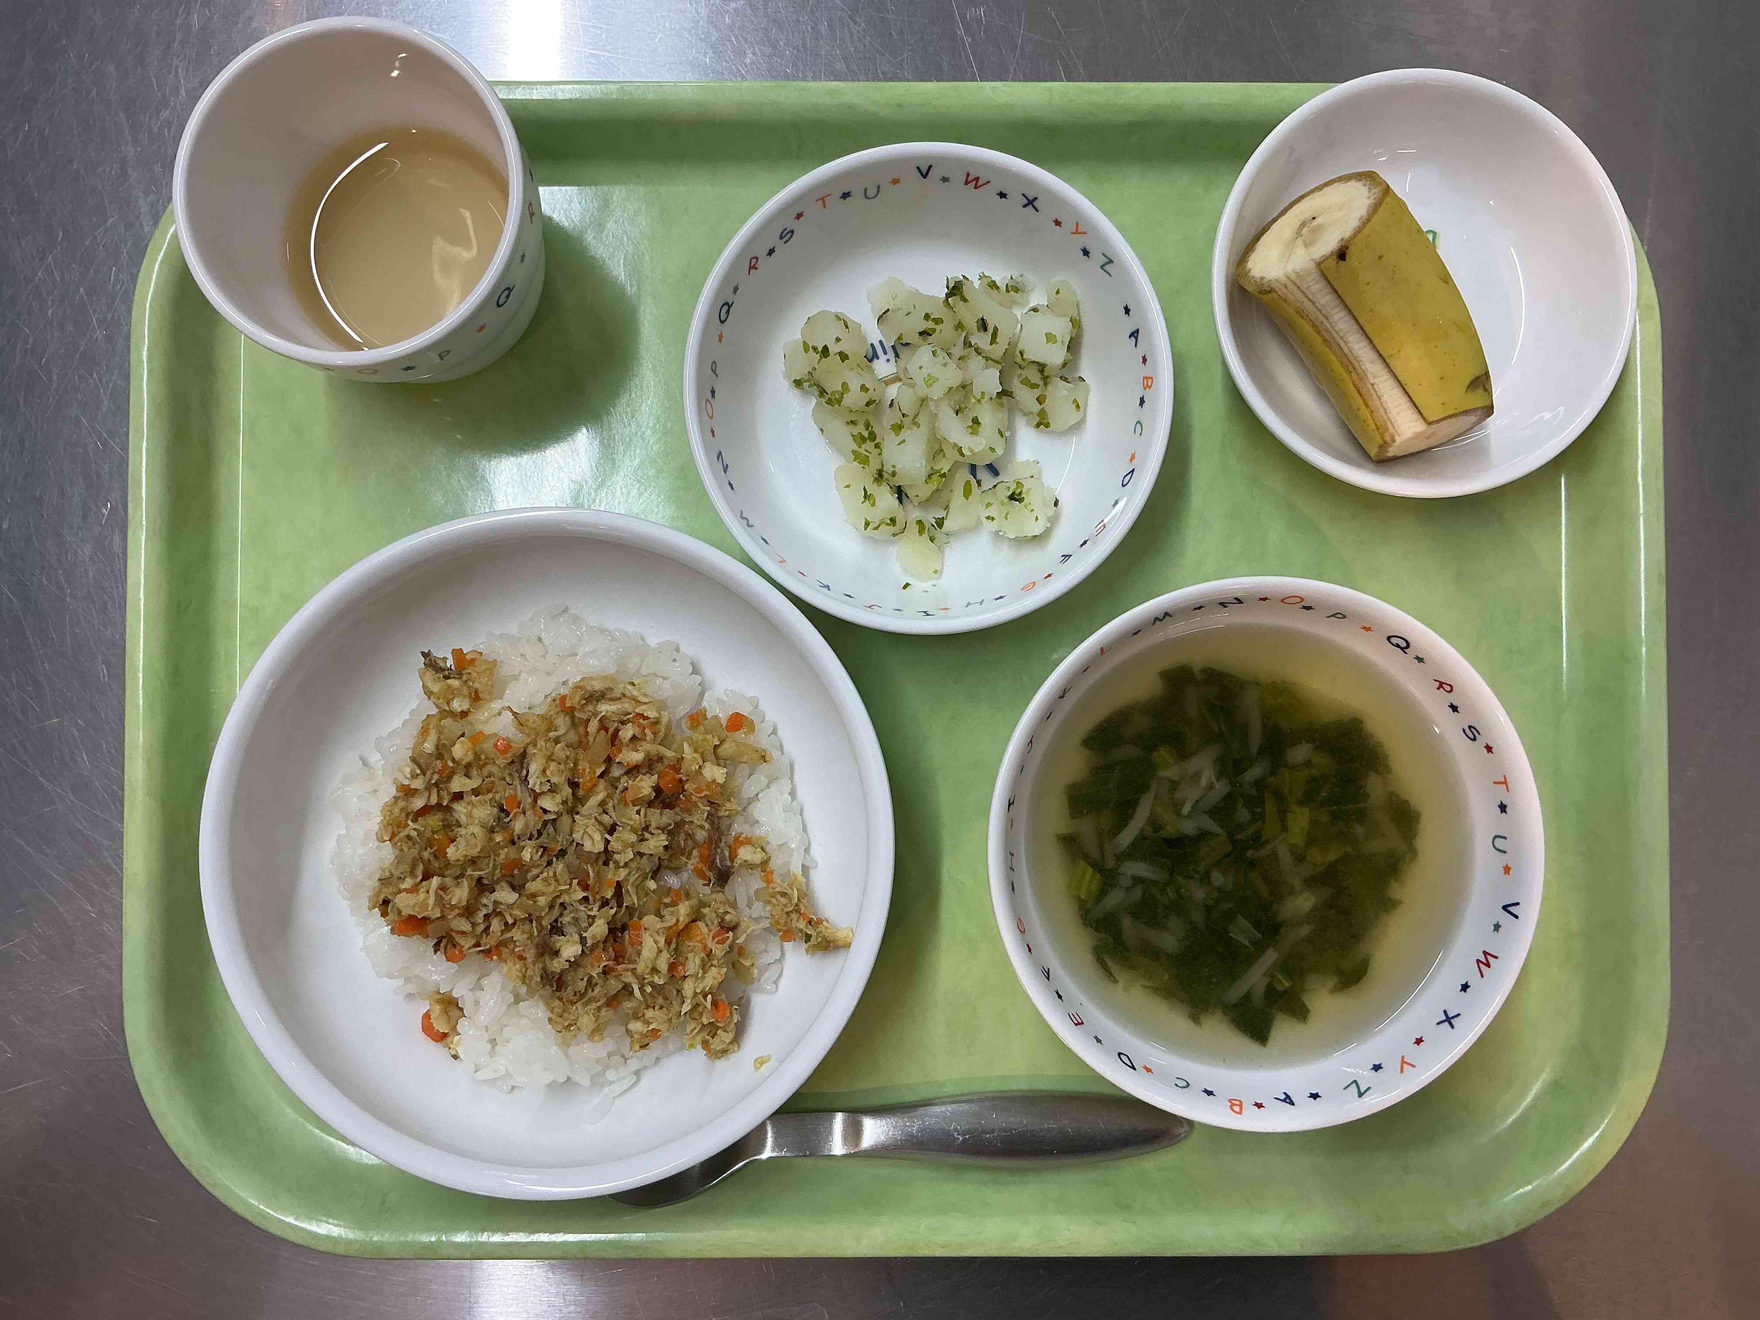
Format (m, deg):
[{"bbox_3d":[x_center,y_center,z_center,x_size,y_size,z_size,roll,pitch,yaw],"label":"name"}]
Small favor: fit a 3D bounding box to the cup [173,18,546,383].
[{"bbox_3d":[-0.111,-0.097,0.340,0.073,0.064,0.073,0,89,0],"label":"cup"}]

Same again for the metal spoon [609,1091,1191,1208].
[{"bbox_3d":[-0.001,0.116,0.359,0.156,0.020,0.033,-1,89,0],"label":"metal spoon"}]

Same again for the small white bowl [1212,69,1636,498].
[{"bbox_3d":[0.125,-0.086,0.356,0.098,0.035,0.098,0,89,0],"label":"small white bowl"}]

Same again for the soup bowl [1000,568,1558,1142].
[{"bbox_3d":[0.083,0.043,0.345,0.119,0.052,0.119,0,89,0],"label":"soup bowl"}]

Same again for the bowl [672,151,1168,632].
[{"bbox_3d":[0.011,-0.062,0.354,0.112,0.036,0.112,0,89,0],"label":"bowl"}]

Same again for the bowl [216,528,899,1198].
[{"bbox_3d":[-0.075,0.044,0.350,0.155,0.039,0.155,0,89,0],"label":"bowl"}]

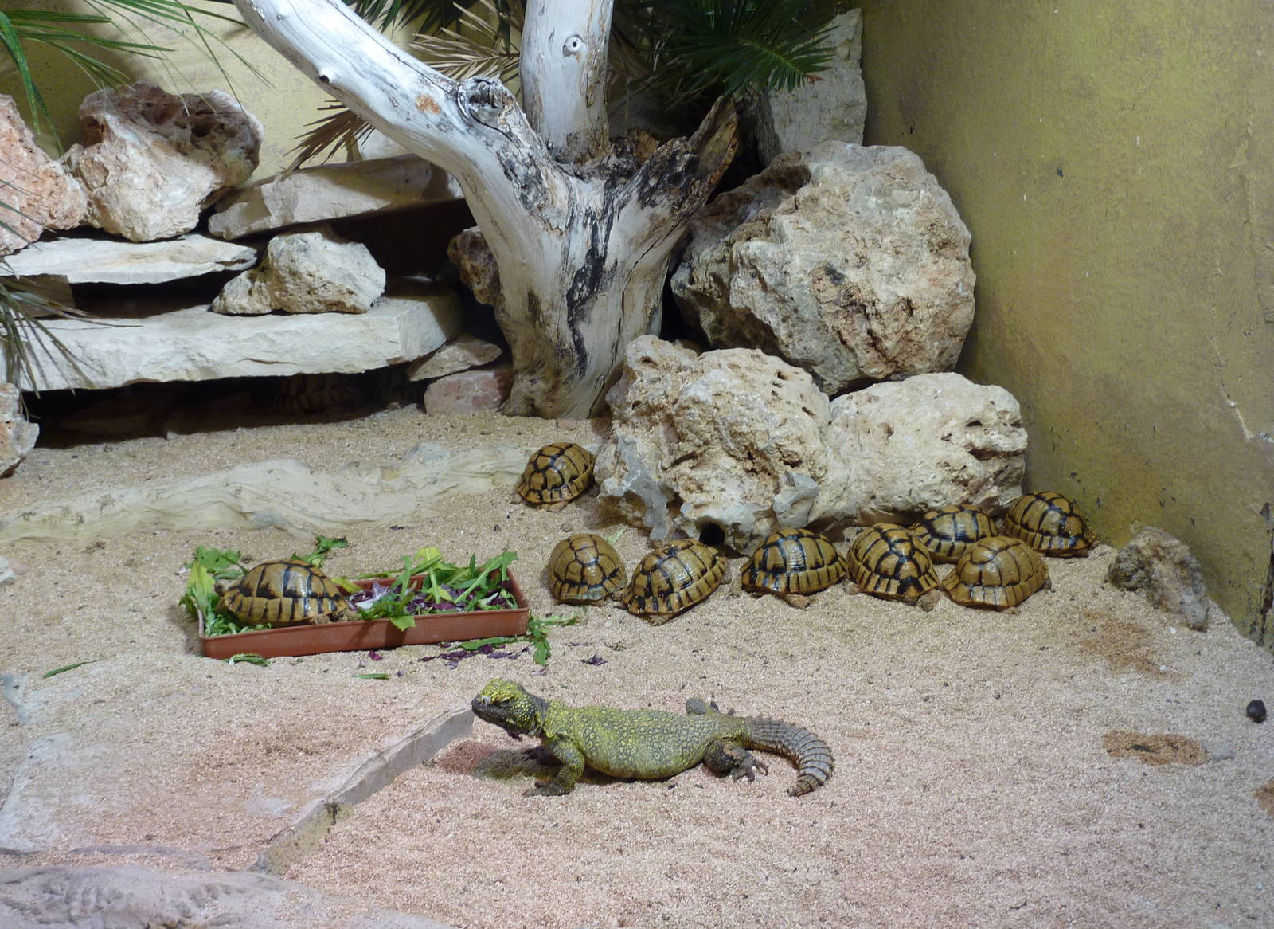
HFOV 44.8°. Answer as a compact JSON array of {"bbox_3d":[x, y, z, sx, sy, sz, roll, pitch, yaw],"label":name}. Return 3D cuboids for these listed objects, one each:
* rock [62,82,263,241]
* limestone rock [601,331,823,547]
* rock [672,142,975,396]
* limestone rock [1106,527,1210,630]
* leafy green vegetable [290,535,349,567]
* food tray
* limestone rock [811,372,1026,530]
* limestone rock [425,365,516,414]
[{"bbox_3d":[-0.714,-0.459,2.341,0.280,0.225,0.220,0,15,0],"label":"rock"},{"bbox_3d":[0.086,-0.025,1.810,0.270,0.235,0.215,0,15,0],"label":"limestone rock"},{"bbox_3d":[0.244,-0.264,2.080,0.395,0.330,0.300,0,15,0],"label":"rock"},{"bbox_3d":[0.527,0.118,1.580,0.080,0.080,0.120,-6,16,-21],"label":"limestone rock"},{"bbox_3d":[-0.361,0.098,1.755,0.063,0.022,0.080,0,15,0],"label":"leafy green vegetable"},{"bbox_3d":[-0.274,0.150,1.550,0.313,0.028,0.118,-4,15,-14],"label":"food tray"},{"bbox_3d":[0.341,-0.018,1.900,0.260,0.175,0.200,0,15,0],"label":"limestone rock"},{"bbox_3d":[-0.264,-0.117,2.420,0.142,0.070,0.110,0,15,0],"label":"limestone rock"}]

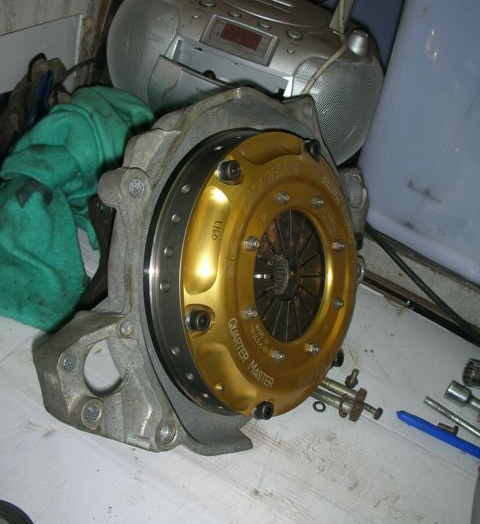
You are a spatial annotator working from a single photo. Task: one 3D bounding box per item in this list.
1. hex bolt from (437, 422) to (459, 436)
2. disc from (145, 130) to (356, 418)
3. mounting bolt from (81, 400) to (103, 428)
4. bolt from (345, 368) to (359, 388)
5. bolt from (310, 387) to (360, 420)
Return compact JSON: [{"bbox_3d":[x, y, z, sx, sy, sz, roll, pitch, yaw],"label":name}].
[{"bbox_3d":[0.191,0.153,0.596,0.018,0.011,0.011,21,36,6],"label":"hex bolt"},{"bbox_3d":[0.025,0.009,0.494,0.052,0.218,0.218,4,23,40],"label":"disc"},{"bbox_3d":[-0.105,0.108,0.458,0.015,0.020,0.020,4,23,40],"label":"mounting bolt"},{"bbox_3d":[0.108,0.109,0.613,0.012,0.019,0.012,26,37,12],"label":"bolt"},{"bbox_3d":[0.080,0.124,0.584,0.057,0.019,0.019,21,36,7],"label":"bolt"}]

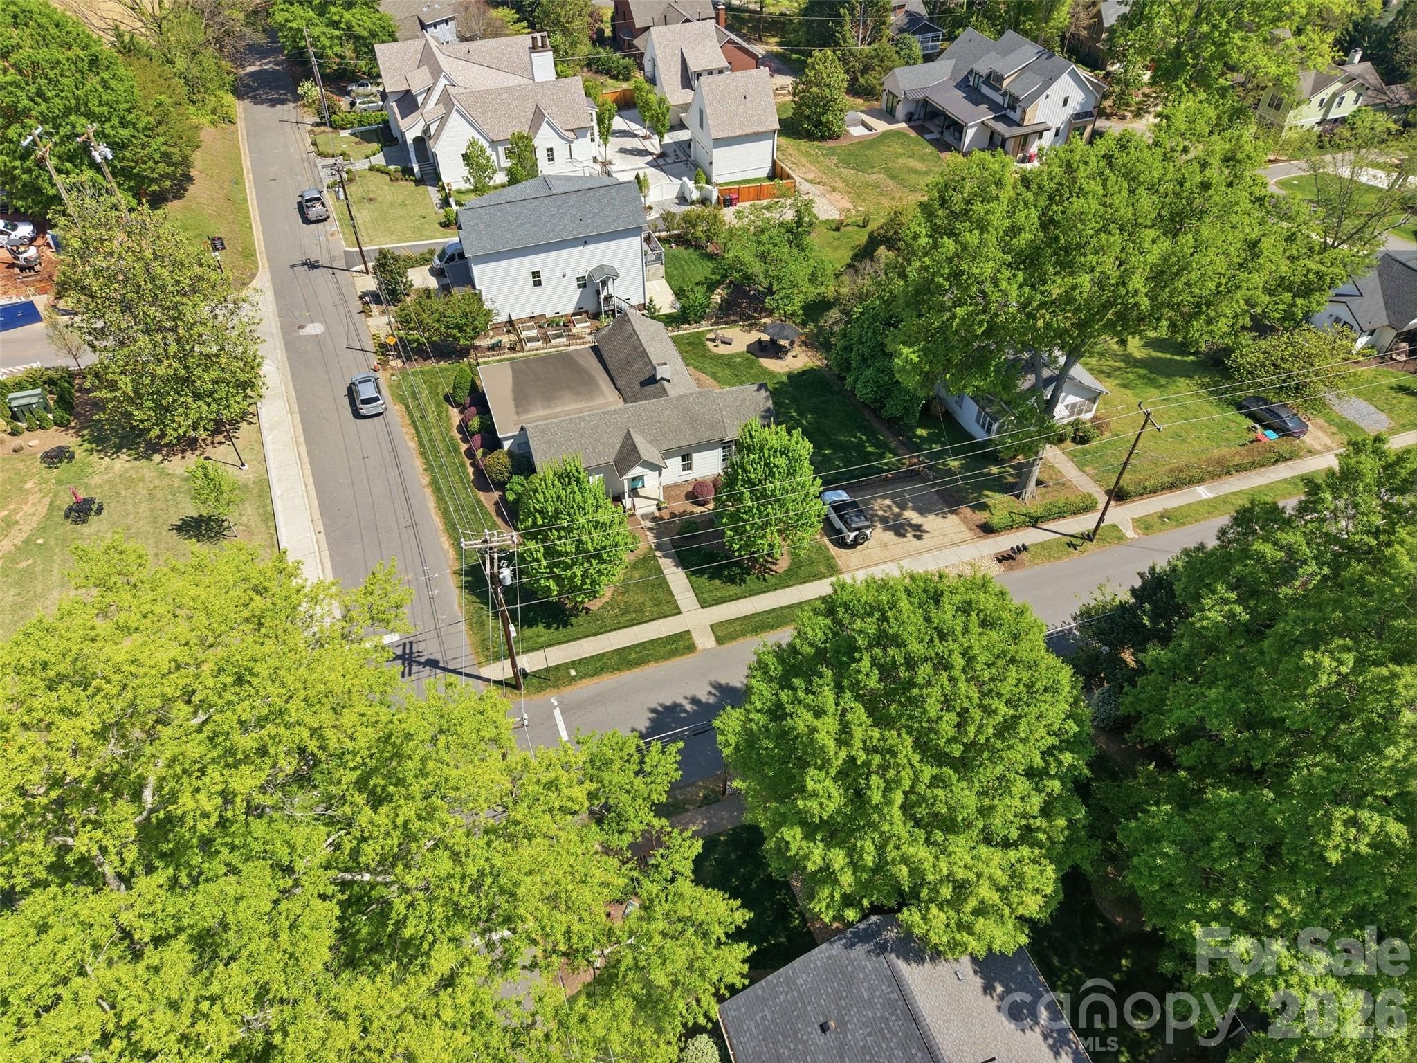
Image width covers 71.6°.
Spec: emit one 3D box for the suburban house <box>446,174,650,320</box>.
[{"bbox_3d":[-12.620,-22.556,78.692,14.200,9.300,7.800,-16,46,-17],"label":"suburban house"}]

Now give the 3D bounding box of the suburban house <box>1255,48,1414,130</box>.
[{"bbox_3d":[73.477,-51.634,116.332,18.000,8.200,9.500,-13,48,-13],"label":"suburban house"}]

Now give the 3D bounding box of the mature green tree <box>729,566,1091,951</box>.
[{"bbox_3d":[8.114,9.977,42.575,15.200,17.500,15.200,0,47,0],"label":"mature green tree"}]

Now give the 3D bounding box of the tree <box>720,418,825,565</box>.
[{"bbox_3d":[3.650,-2.105,57.235,6.300,9.400,6.300,0,43,0],"label":"tree"}]

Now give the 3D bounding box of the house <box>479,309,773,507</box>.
[{"bbox_3d":[-5.689,-8.926,68.092,18.100,5.600,15.700,-14,49,-13],"label":"house"}]

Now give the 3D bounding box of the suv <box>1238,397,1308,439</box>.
[{"bbox_3d":[45.317,-9.282,78.474,1.870,1.550,4.700,-26,52,-23],"label":"suv"}]

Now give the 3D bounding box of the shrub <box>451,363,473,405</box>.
[{"bbox_3d":[-19.709,-11.654,78.709,1.750,3.400,1.750,-12,48,-12],"label":"shrub"}]

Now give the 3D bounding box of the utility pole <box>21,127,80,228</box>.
[{"bbox_3d":[-53.745,-28.104,81.913,0.600,10.800,2.900,2,47,1],"label":"utility pole"}]

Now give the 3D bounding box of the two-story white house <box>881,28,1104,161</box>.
[{"bbox_3d":[34.697,-52.805,116.517,20.600,8.900,18.300,-18,49,-17],"label":"two-story white house"}]

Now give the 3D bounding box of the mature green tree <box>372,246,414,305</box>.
[{"bbox_3d":[-28.173,-22.863,87.937,3.500,5.500,3.500,-12,48,-12],"label":"mature green tree"}]

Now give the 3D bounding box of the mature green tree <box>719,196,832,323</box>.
[{"bbox_3d":[5.129,-22.204,79.391,8.700,7.600,8.700,0,47,0],"label":"mature green tree"}]

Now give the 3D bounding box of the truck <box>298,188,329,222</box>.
[{"bbox_3d":[-40.886,-34.101,102.092,1.970,1.870,5.600,-17,49,-16],"label":"truck"}]

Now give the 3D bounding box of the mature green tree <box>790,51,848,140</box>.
[{"bbox_3d":[11.137,-43.971,99.322,5.700,8.300,5.700,0,47,0],"label":"mature green tree"}]

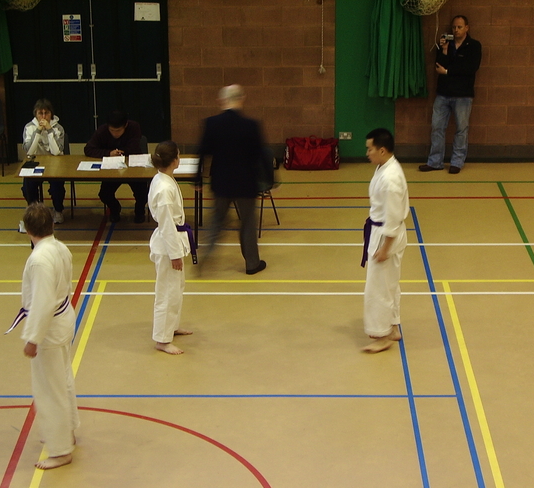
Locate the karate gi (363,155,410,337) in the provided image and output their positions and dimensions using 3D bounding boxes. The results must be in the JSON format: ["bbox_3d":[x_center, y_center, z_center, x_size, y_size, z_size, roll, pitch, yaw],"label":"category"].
[{"bbox_3d":[0.951,0.028,12.026,0.360,1.500,0.490,-3,19,-9],"label":"karate gi"}]

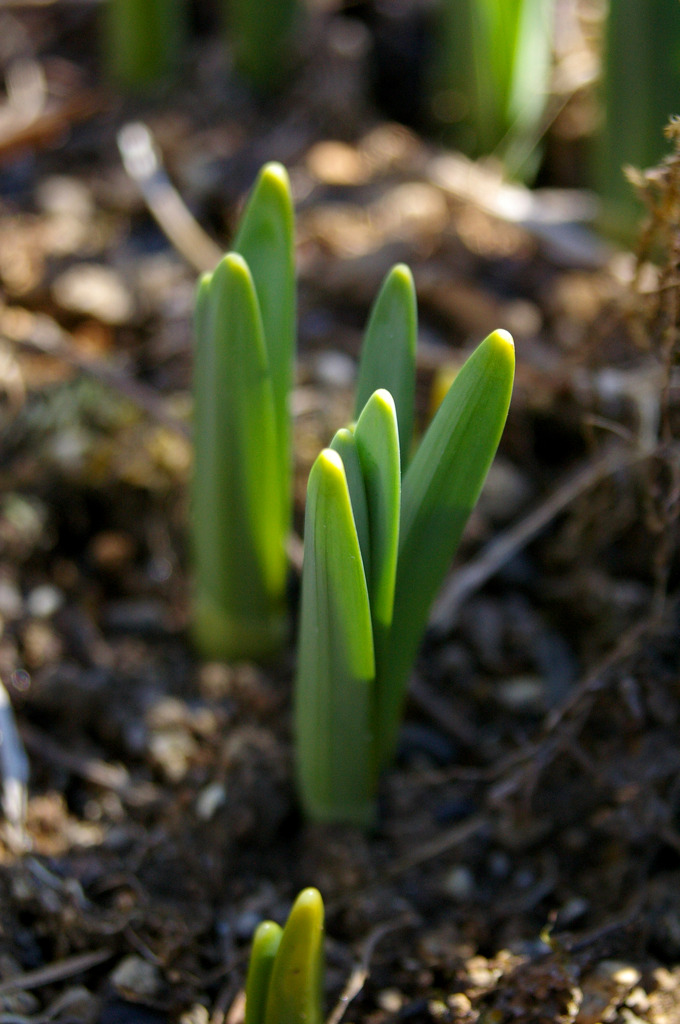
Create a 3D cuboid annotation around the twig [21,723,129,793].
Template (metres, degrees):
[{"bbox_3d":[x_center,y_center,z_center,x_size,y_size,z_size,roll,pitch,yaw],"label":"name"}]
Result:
[{"bbox_3d":[-0.050,0.047,0.643,0.030,0.004,0.004,25,37,38],"label":"twig"}]

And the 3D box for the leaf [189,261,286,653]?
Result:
[{"bbox_3d":[-0.020,-0.010,0.660,0.018,0.087,0.013,0,28,0],"label":"leaf"}]

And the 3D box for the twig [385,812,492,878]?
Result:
[{"bbox_3d":[0.018,0.060,0.617,0.025,0.003,0.003,-23,36,-37],"label":"twig"}]

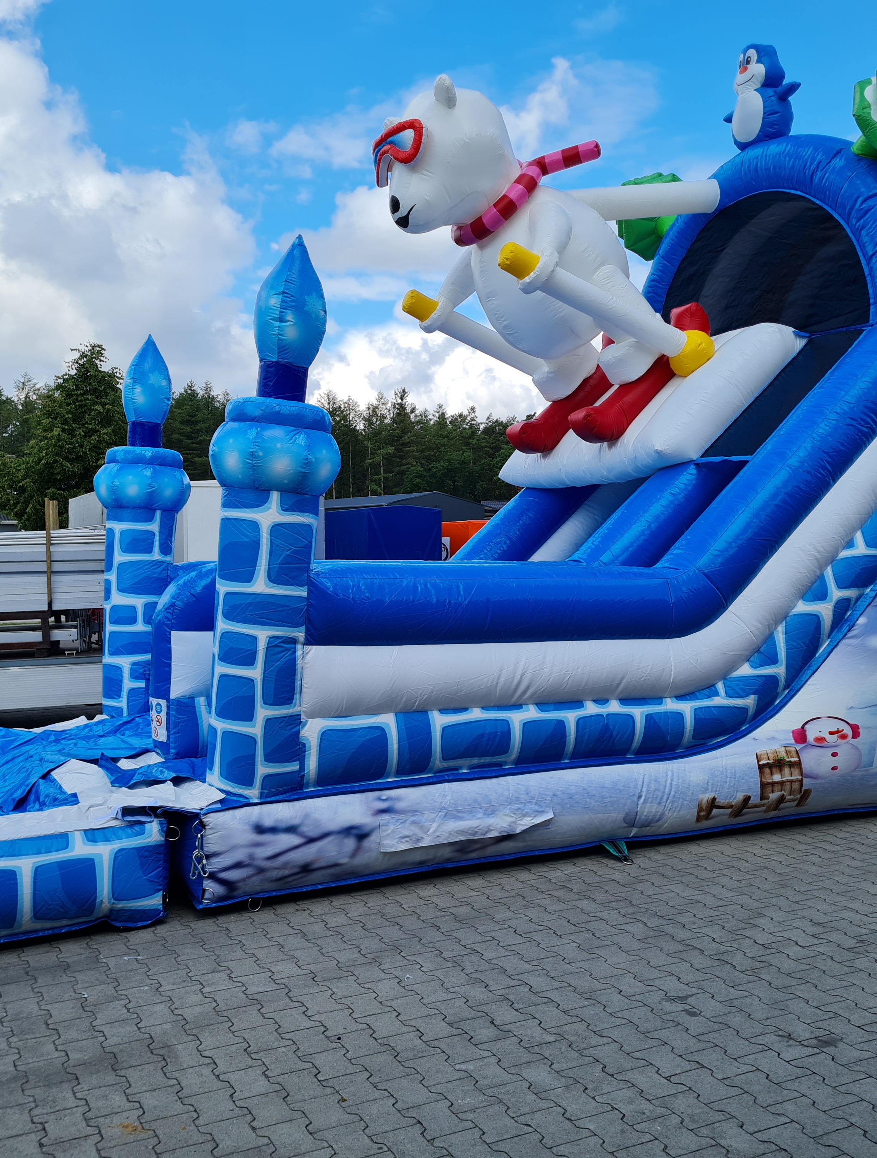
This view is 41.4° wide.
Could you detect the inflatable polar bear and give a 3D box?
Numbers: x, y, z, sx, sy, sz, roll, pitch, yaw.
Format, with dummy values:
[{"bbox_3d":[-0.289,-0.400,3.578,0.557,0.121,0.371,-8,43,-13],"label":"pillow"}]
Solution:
[{"bbox_3d":[0.631,-2.238,8.195,2.250,2.100,1.720,-1,2,-26],"label":"inflatable polar bear"}]

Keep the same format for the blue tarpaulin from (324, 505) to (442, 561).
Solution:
[{"bbox_3d":[-1.582,-0.731,30.144,2.050,2.100,3.800,-1,2,-25],"label":"blue tarpaulin"}]

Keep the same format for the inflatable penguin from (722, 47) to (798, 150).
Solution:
[{"bbox_3d":[2.478,-3.750,9.031,0.500,0.800,0.780,-1,2,-26],"label":"inflatable penguin"}]

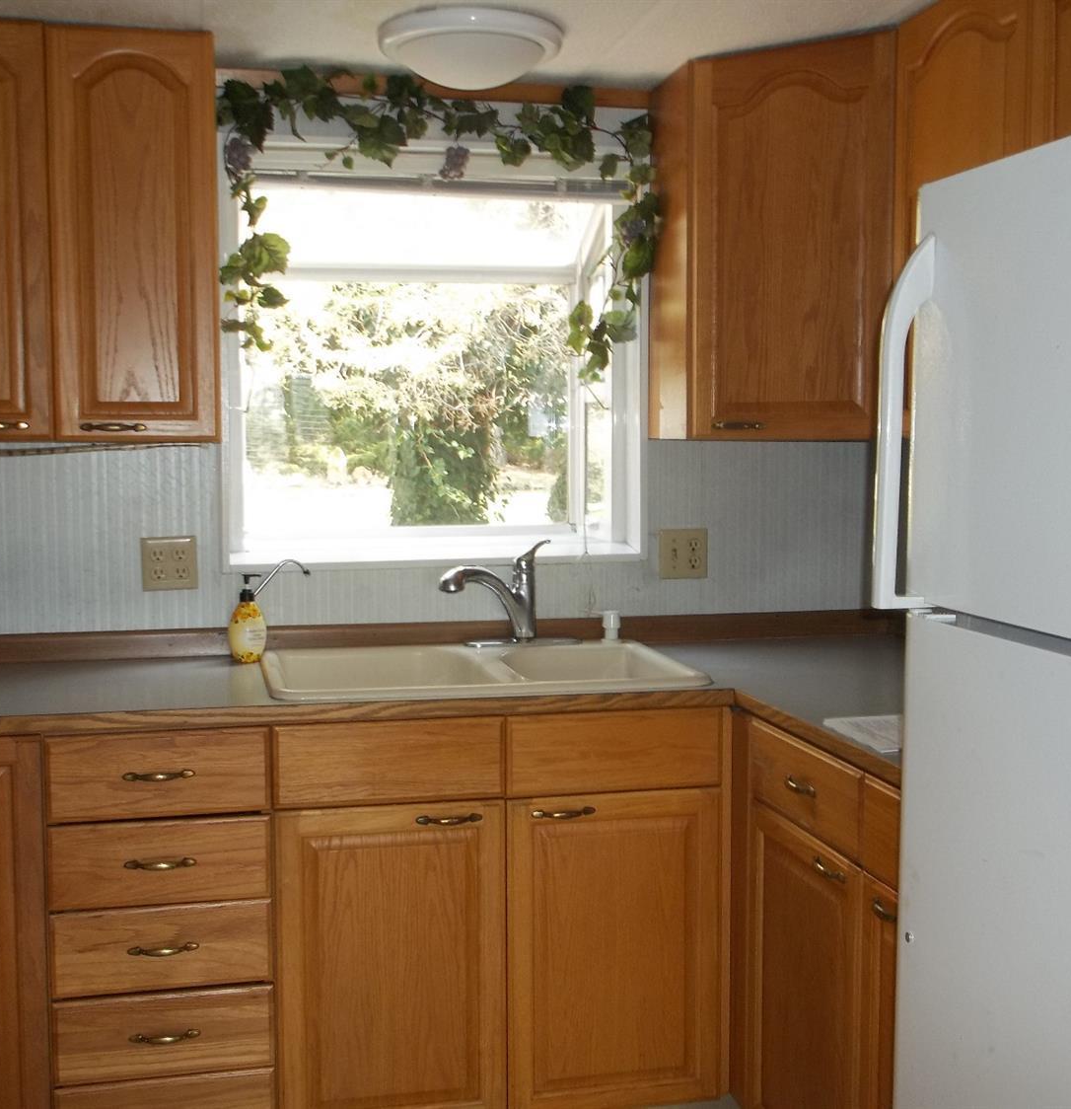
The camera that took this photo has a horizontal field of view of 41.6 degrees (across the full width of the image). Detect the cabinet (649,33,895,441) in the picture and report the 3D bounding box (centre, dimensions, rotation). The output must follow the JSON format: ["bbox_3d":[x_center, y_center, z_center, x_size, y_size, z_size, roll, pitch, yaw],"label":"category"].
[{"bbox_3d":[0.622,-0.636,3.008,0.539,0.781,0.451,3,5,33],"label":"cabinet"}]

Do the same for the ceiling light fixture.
[{"bbox_3d":[-0.125,-0.955,2.737,0.356,0.100,0.356,0,4,0],"label":"ceiling light fixture"}]

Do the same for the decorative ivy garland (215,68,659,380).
[{"bbox_3d":[-0.198,-0.700,3.028,0.959,0.641,0.128,-1,4,-12],"label":"decorative ivy garland"}]

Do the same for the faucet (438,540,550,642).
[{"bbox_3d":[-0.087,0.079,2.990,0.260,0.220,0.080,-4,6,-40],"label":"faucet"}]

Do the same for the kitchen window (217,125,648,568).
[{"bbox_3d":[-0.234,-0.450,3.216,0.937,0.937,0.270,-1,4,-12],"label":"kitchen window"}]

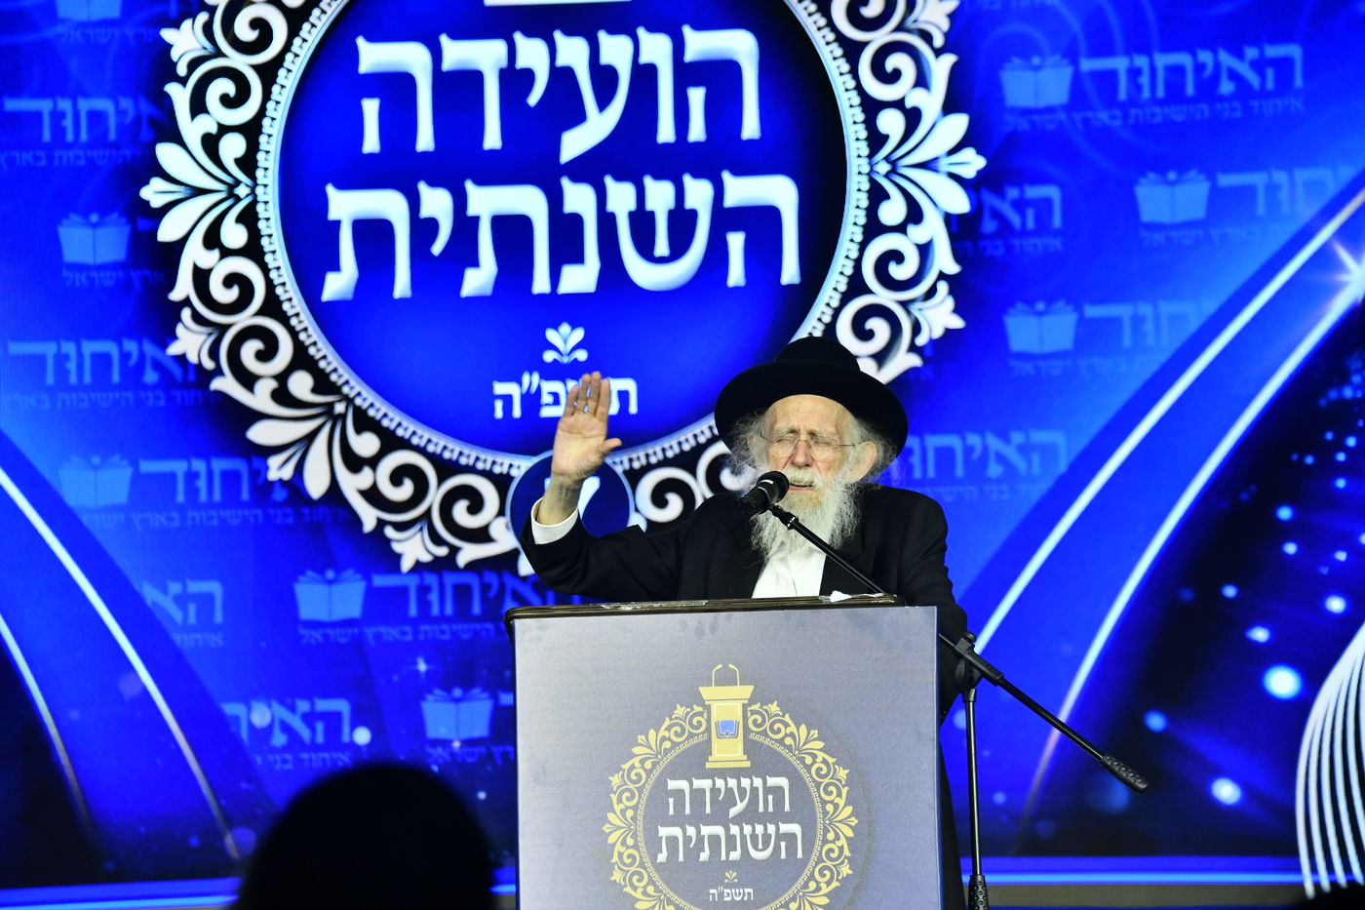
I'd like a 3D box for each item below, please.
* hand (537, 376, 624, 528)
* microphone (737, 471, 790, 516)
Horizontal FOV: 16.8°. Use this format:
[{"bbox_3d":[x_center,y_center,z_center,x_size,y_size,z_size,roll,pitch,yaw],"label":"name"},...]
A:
[{"bbox_3d":[-0.162,-0.007,7.600,0.113,0.262,0.080,16,0,1],"label":"hand"},{"bbox_3d":[0.131,0.067,7.600,0.050,0.050,0.145,-3,15,30],"label":"microphone"}]

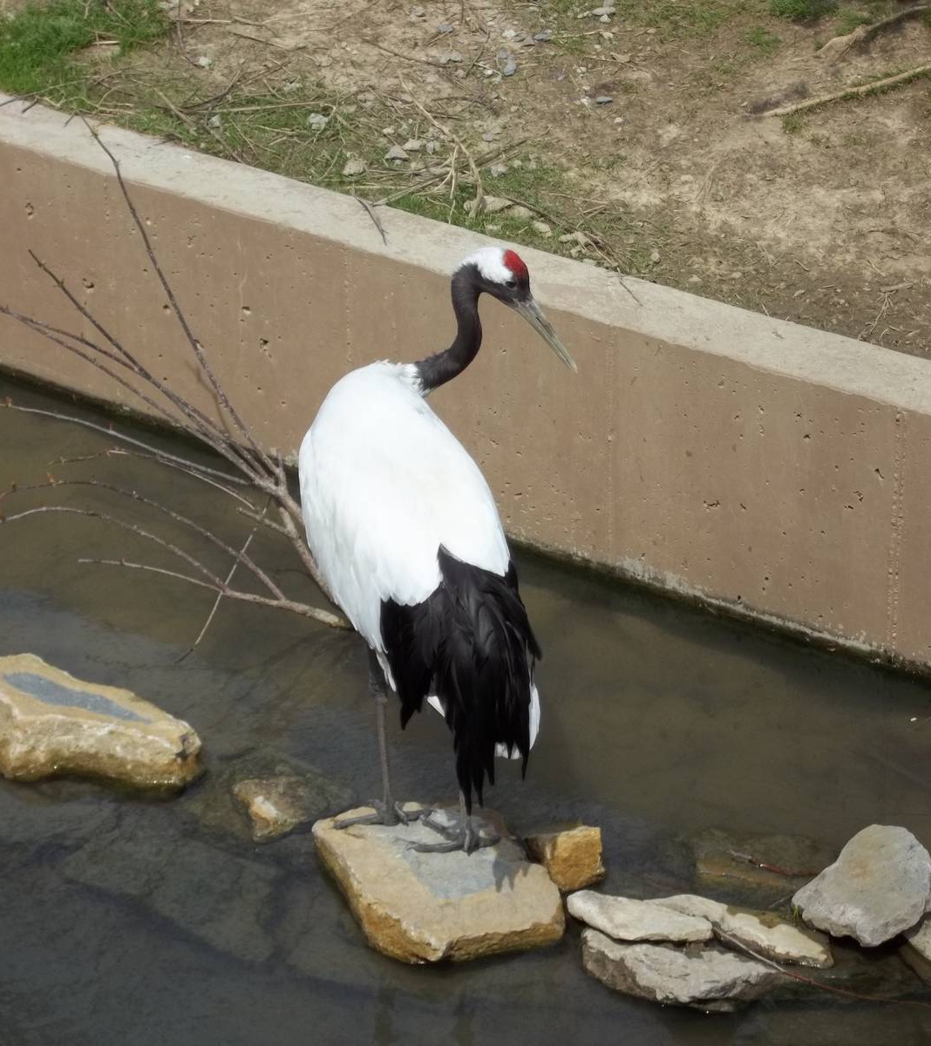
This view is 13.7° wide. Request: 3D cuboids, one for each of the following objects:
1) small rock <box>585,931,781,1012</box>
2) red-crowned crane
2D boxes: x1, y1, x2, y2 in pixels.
[{"bbox_3d":[0.345,0.741,6.436,0.320,0.090,0.140,8,30,16],"label":"small rock"},{"bbox_3d":[0.000,0.085,6.571,0.480,1.080,0.600,-12,31,-19],"label":"red-crowned crane"}]

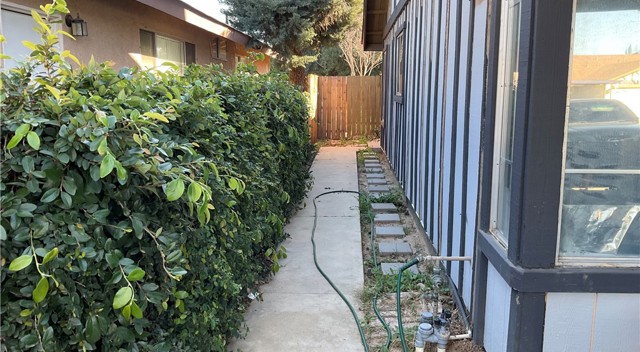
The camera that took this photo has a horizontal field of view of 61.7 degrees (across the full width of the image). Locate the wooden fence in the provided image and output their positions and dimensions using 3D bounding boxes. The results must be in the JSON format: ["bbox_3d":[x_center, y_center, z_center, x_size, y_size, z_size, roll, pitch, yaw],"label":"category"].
[{"bbox_3d":[0.786,-1.990,15.916,2.100,1.870,0.100,1,9,3],"label":"wooden fence"}]

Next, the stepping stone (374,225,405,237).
[{"bbox_3d":[0.742,0.603,5.693,0.300,0.050,0.300,0,9,-1],"label":"stepping stone"}]

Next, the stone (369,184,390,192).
[{"bbox_3d":[0.889,0.212,8.165,0.300,0.050,0.300,0,9,-1],"label":"stone"}]

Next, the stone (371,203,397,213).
[{"bbox_3d":[0.815,0.412,6.901,0.300,0.050,0.300,0,9,-1],"label":"stone"}]

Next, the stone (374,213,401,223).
[{"bbox_3d":[0.780,0.508,6.296,0.300,0.050,0.300,0,9,-1],"label":"stone"}]

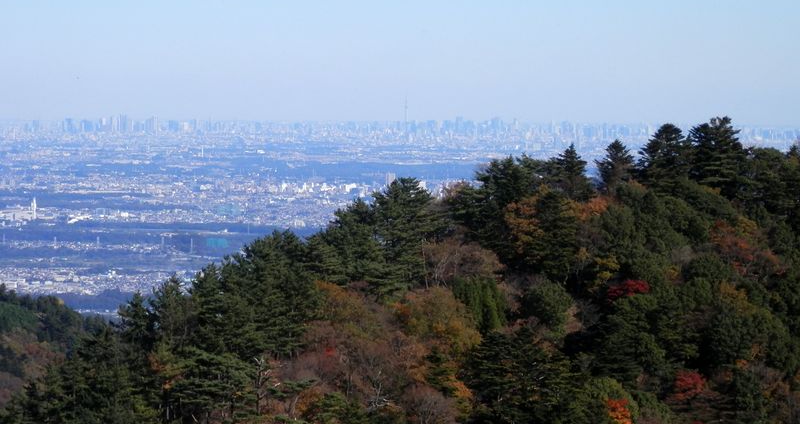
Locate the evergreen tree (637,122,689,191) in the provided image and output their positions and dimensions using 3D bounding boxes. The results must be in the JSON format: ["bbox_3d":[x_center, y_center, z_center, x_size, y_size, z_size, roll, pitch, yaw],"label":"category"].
[{"bbox_3d":[41.830,-8.030,620.000,8.570,12.360,8.570,0,2,0],"label":"evergreen tree"}]

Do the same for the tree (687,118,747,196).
[{"bbox_3d":[49.990,-7.810,615.000,9.130,14.460,9.130,0,2,0],"label":"tree"}]

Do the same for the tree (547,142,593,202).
[{"bbox_3d":[26.790,-5.650,610.000,7.180,10.420,7.180,0,2,0],"label":"tree"}]

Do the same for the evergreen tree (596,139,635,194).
[{"bbox_3d":[33.930,-6.500,615.000,5.980,10.140,5.980,0,2,0],"label":"evergreen tree"}]

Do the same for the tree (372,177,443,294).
[{"bbox_3d":[1.040,3.580,540.000,9.680,16.970,9.680,0,2,0],"label":"tree"}]

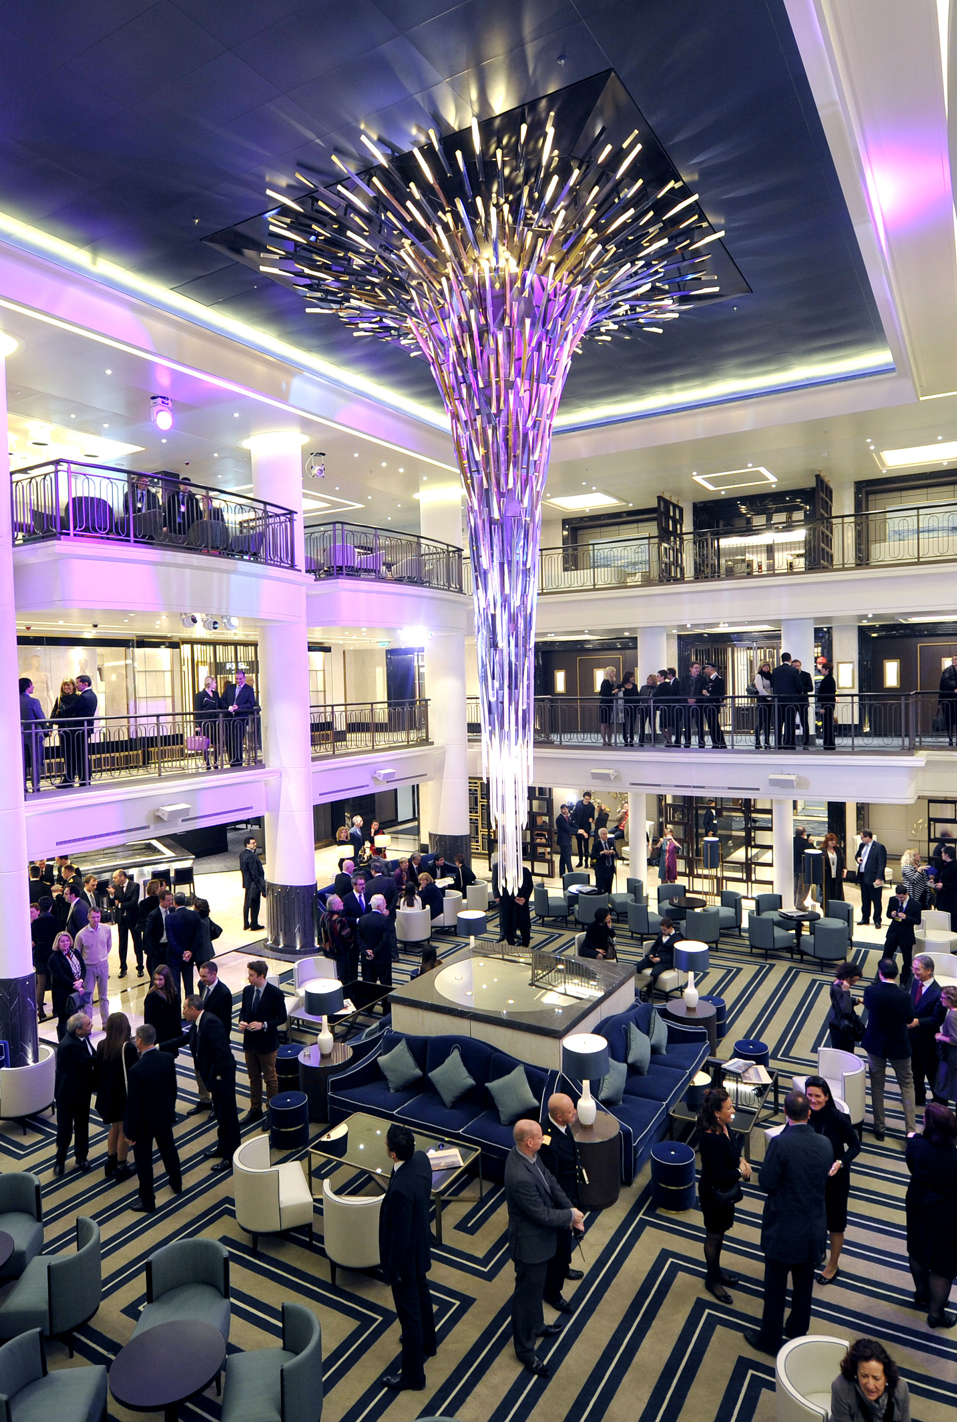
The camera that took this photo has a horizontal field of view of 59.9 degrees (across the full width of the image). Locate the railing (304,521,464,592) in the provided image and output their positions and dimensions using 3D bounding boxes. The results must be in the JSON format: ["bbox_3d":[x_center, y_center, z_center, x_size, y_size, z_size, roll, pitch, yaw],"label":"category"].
[{"bbox_3d":[-1.797,-3.100,17.629,1.150,1.080,4.500,0,2,32],"label":"railing"}]

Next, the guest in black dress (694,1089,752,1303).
[{"bbox_3d":[1.992,3.925,6.799,0.380,1.690,0.460,0,2,30],"label":"guest in black dress"}]

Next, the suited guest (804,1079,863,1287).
[{"bbox_3d":[2.884,3.789,6.775,0.360,1.680,0.500,-3,2,-37],"label":"suited guest"}]

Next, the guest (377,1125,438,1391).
[{"bbox_3d":[-0.520,3.869,5.939,0.340,1.800,0.500,-1,2,10],"label":"guest"}]

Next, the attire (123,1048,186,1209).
[{"bbox_3d":[-3.152,4.014,8.110,0.560,1.470,0.420,-3,2,-37],"label":"attire"}]

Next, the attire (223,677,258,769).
[{"bbox_3d":[-4.481,0.212,15.604,0.560,1.620,0.380,-1,2,4],"label":"attire"}]

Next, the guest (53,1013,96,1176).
[{"bbox_3d":[-4.200,3.950,8.635,0.360,1.640,0.520,-1,2,15],"label":"guest"}]

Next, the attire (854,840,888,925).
[{"bbox_3d":[7.668,3.285,16.266,0.400,1.820,0.560,-2,2,-28],"label":"attire"}]

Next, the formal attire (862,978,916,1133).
[{"bbox_3d":[4.421,3.689,8.898,0.540,1.680,0.340,0,2,32],"label":"formal attire"}]

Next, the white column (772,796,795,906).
[{"bbox_3d":[6.171,2.798,16.784,0.380,2.550,0.380,0,2,32],"label":"white column"}]

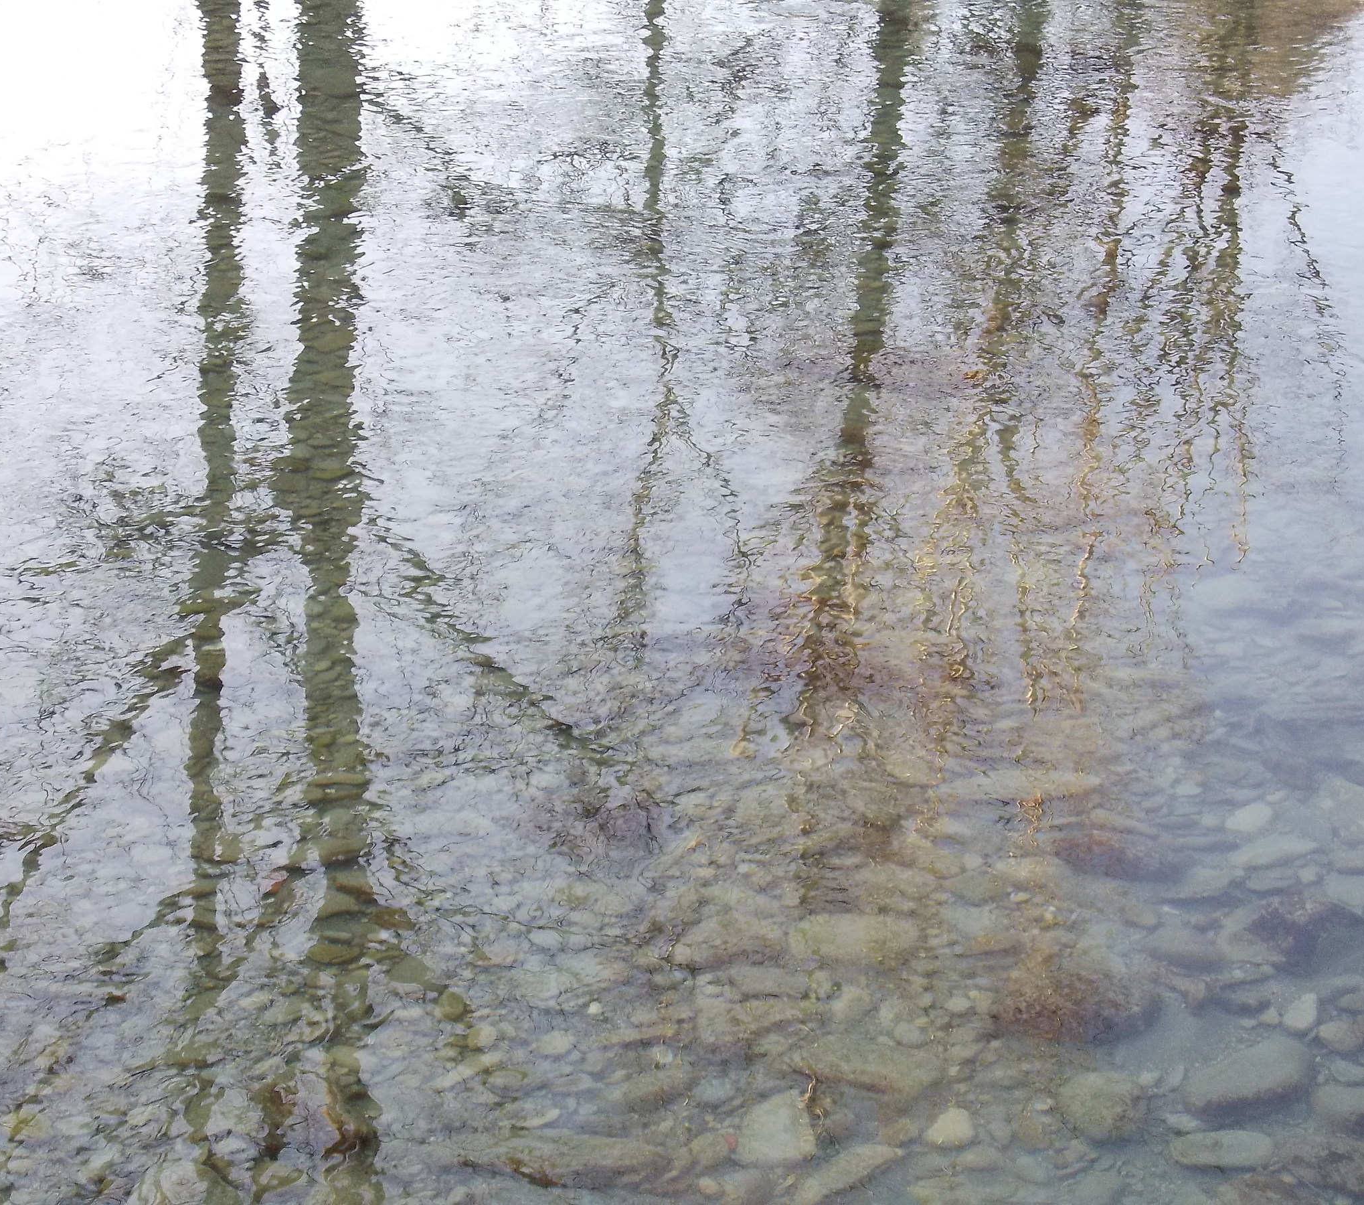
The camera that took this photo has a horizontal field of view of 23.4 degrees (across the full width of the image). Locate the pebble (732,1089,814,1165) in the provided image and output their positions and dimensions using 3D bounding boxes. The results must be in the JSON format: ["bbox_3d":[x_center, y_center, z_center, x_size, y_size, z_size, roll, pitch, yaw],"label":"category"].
[{"bbox_3d":[0.113,0.641,4.015,0.098,0.049,0.122,3,20,8],"label":"pebble"}]

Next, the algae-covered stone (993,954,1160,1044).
[{"bbox_3d":[0.517,0.517,4.320,0.222,0.110,0.138,0,25,0],"label":"algae-covered stone"}]

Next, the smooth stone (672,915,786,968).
[{"bbox_3d":[0.065,0.464,4.499,0.154,0.051,0.092,-2,20,-5],"label":"smooth stone"}]

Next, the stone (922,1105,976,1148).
[{"bbox_3d":[0.327,0.641,4.032,0.065,0.037,0.055,-2,20,-5],"label":"stone"}]

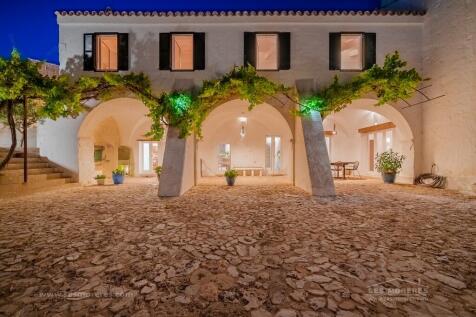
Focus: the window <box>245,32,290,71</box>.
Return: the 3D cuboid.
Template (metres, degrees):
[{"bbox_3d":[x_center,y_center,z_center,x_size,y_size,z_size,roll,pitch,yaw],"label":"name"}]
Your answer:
[{"bbox_3d":[1.205,-4.370,8.080,1.880,1.550,0.160,0,0,0],"label":"window"}]

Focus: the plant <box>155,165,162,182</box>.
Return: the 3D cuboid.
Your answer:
[{"bbox_3d":[-3.450,0.720,8.850,0.540,0.760,0.540,0,0,0],"label":"plant"}]

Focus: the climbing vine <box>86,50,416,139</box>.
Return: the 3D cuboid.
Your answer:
[{"bbox_3d":[0.430,-2.370,7.500,13.000,3.400,1.150,0,0,0],"label":"climbing vine"}]

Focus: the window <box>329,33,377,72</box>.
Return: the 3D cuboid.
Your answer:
[{"bbox_3d":[4.720,-4.370,8.080,1.880,1.550,0.160,0,0,0],"label":"window"}]

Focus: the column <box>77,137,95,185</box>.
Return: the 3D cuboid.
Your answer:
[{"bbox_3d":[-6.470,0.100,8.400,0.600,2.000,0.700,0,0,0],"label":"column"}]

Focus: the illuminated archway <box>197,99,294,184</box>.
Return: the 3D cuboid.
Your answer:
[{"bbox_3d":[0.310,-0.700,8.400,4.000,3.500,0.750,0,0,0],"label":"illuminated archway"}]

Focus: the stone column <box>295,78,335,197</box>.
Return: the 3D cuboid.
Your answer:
[{"bbox_3d":[2.690,-1.030,7.100,0.760,4.400,1.900,0,0,0],"label":"stone column"}]

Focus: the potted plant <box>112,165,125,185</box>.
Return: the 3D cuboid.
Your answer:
[{"bbox_3d":[-5.060,0.700,8.400,0.500,0.800,0.500,0,0,0],"label":"potted plant"}]

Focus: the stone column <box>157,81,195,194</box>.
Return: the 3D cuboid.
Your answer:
[{"bbox_3d":[-2.160,-1.030,7.100,0.740,4.400,1.900,0,0,0],"label":"stone column"}]

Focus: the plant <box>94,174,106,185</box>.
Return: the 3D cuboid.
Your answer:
[{"bbox_3d":[-5.780,0.900,8.350,0.460,0.440,0.460,0,0,0],"label":"plant"}]

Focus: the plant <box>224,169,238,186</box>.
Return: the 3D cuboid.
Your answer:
[{"bbox_3d":[-0.250,0.780,8.150,0.560,0.730,0.560,0,0,0],"label":"plant"}]

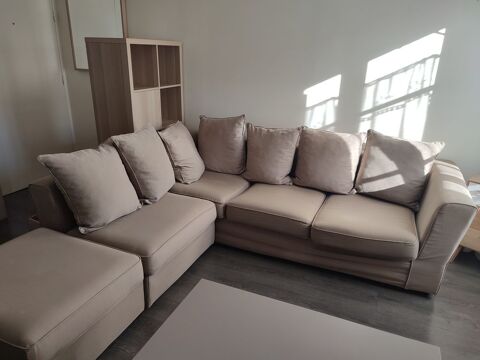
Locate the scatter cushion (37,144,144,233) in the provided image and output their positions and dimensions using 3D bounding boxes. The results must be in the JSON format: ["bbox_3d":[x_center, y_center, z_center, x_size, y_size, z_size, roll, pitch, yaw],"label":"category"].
[{"bbox_3d":[-0.889,0.022,2.144,0.170,0.472,0.493,-26,1,31],"label":"scatter cushion"}]

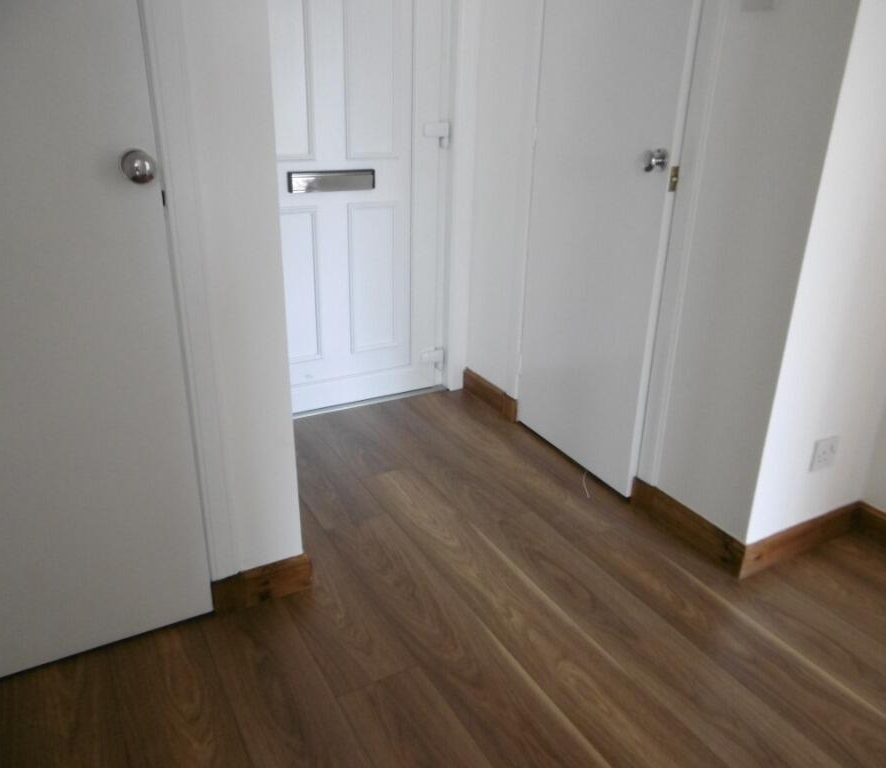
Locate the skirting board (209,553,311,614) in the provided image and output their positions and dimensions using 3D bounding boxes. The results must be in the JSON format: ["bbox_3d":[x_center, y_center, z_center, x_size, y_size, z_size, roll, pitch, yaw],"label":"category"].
[{"bbox_3d":[-0.429,0.476,1.695,0.228,0.090,0.020,-11,25,-27],"label":"skirting board"}]

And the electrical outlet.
[{"bbox_3d":[0.984,0.179,1.835,0.086,0.086,0.010,-11,25,-27],"label":"electrical outlet"}]

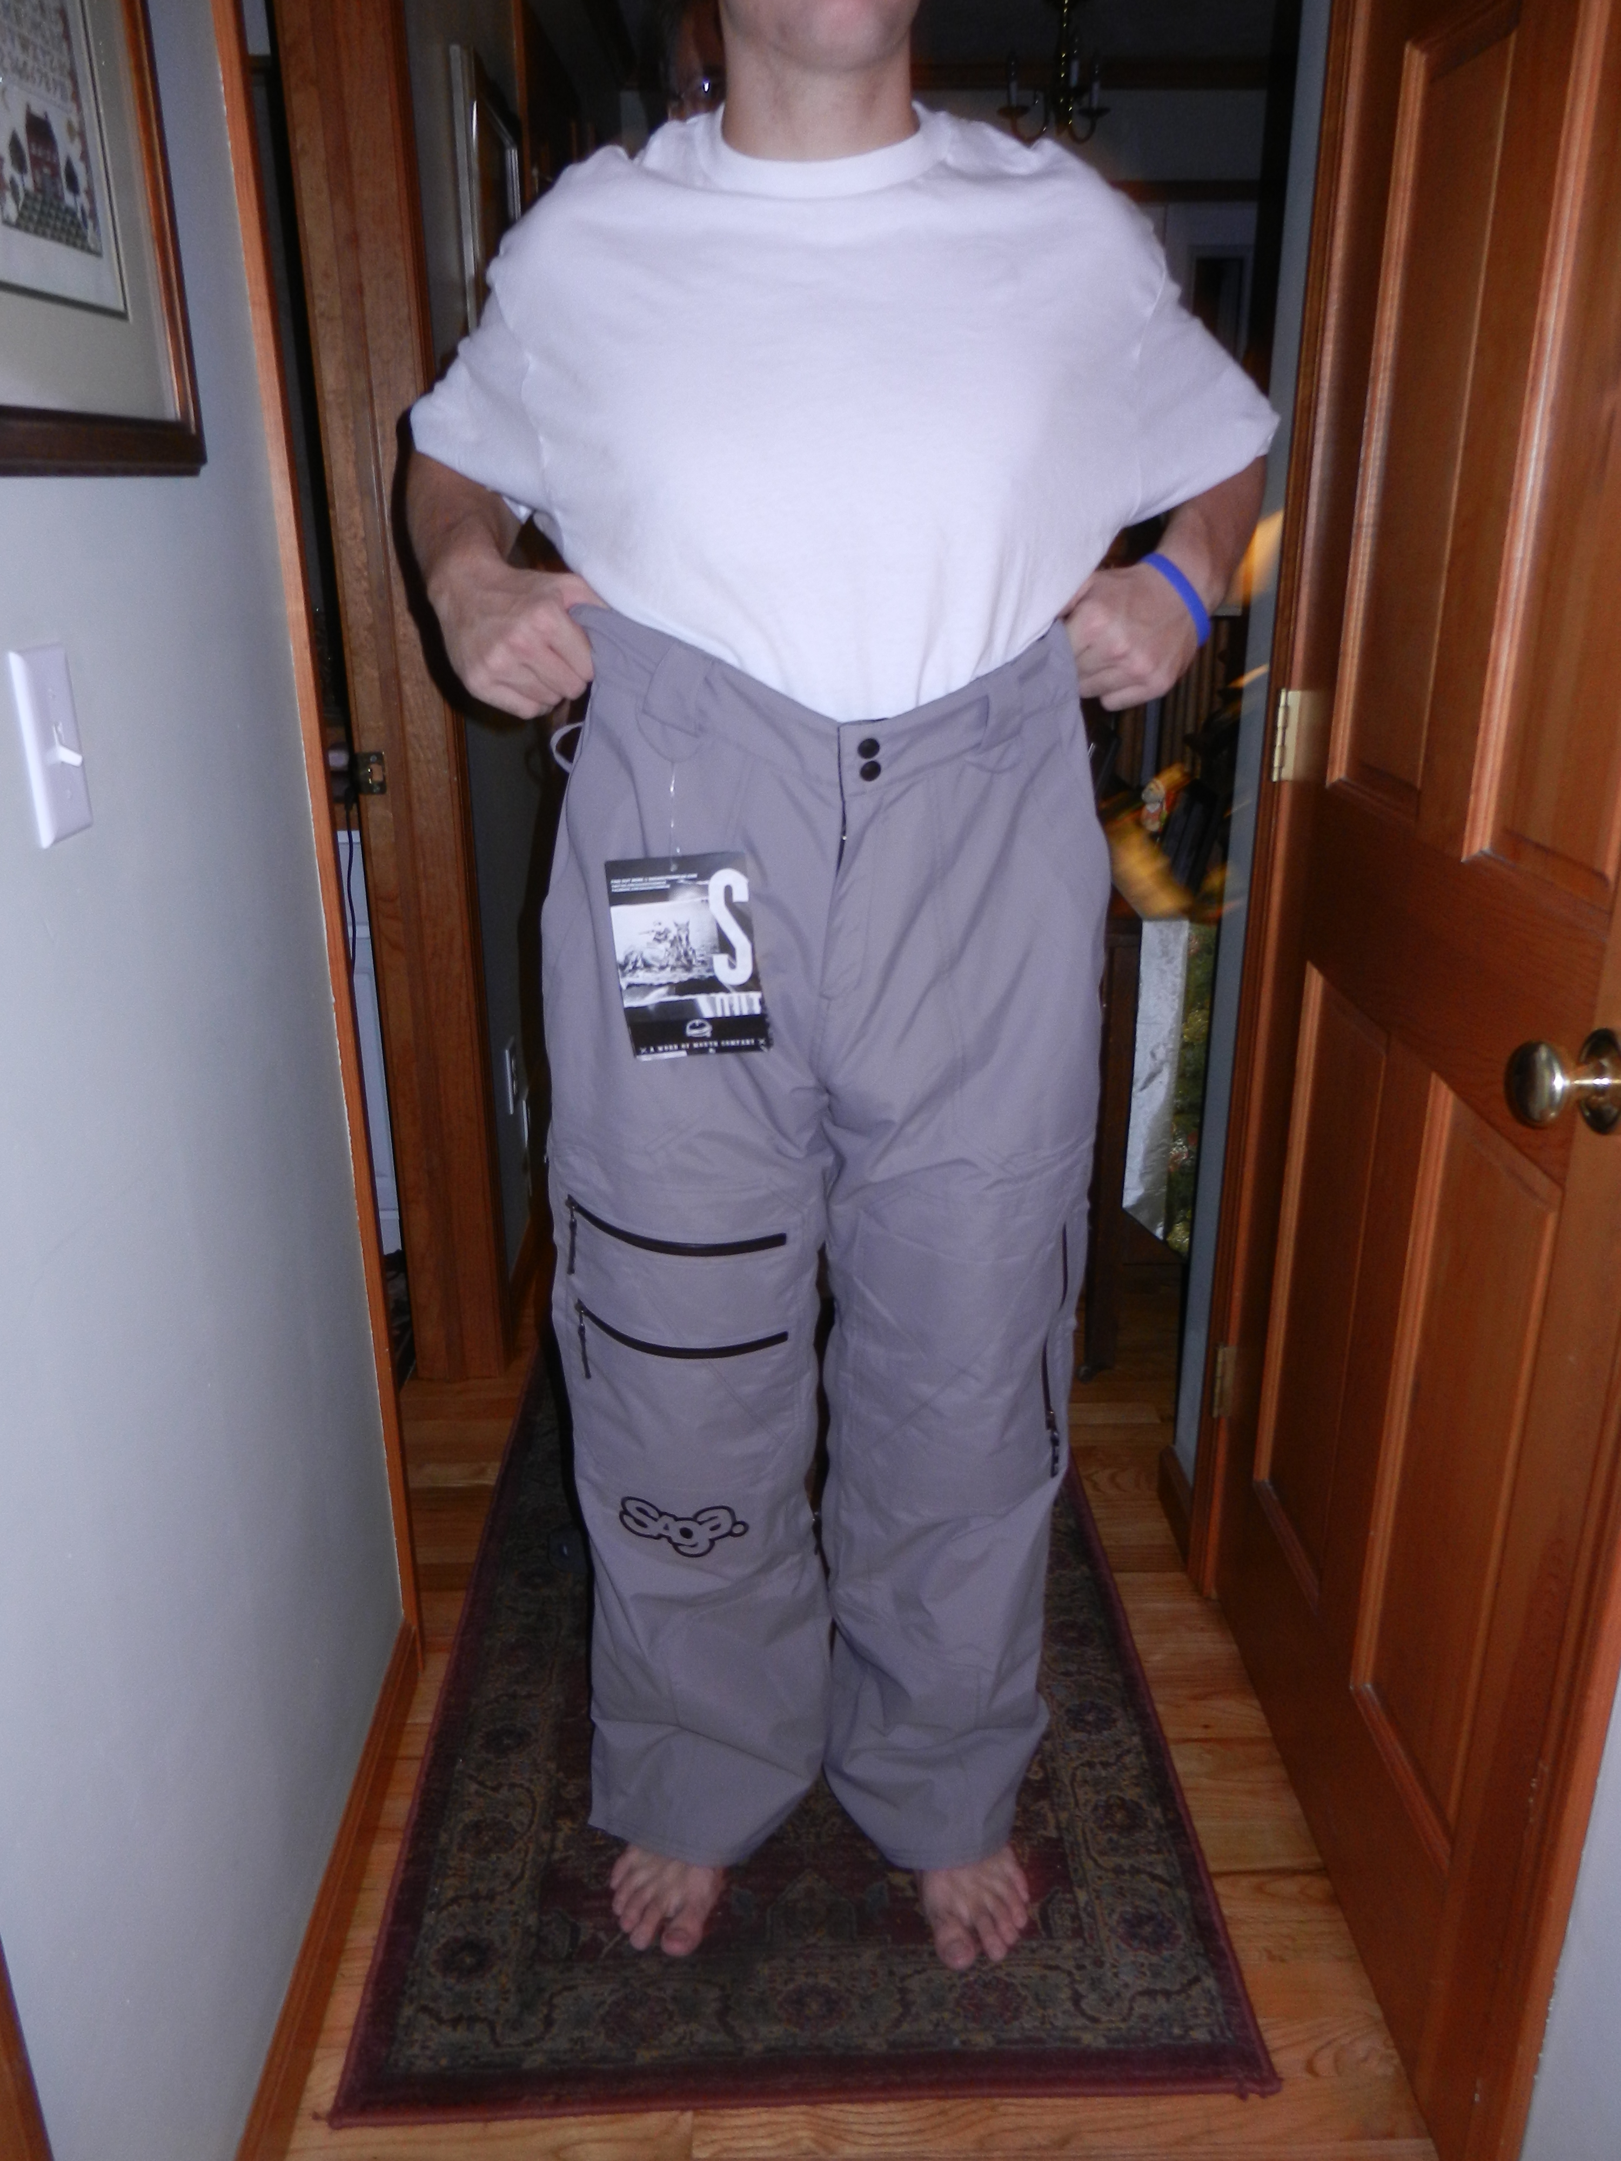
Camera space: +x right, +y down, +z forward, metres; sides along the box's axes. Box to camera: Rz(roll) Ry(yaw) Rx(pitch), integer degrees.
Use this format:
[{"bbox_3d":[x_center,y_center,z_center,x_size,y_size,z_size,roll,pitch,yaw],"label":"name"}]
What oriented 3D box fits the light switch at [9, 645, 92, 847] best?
[{"bbox_3d":[-0.445,-0.202,0.934,0.016,0.114,0.071,-1,20,-1],"label":"light switch"}]

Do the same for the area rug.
[{"bbox_3d":[-0.020,0.619,1.981,0.800,0.012,1.420,-1,20,-1],"label":"area rug"}]

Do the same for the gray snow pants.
[{"bbox_3d":[0.015,0.189,1.395,0.460,1.170,0.300,0,20,1],"label":"gray snow pants"}]

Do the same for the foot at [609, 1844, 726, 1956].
[{"bbox_3d":[-0.121,0.728,1.549,0.102,0.084,0.255,5,21,14],"label":"foot"}]

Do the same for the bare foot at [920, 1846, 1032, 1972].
[{"bbox_3d":[0.143,0.732,1.534,0.102,0.084,0.255,-5,21,-14],"label":"bare foot"}]

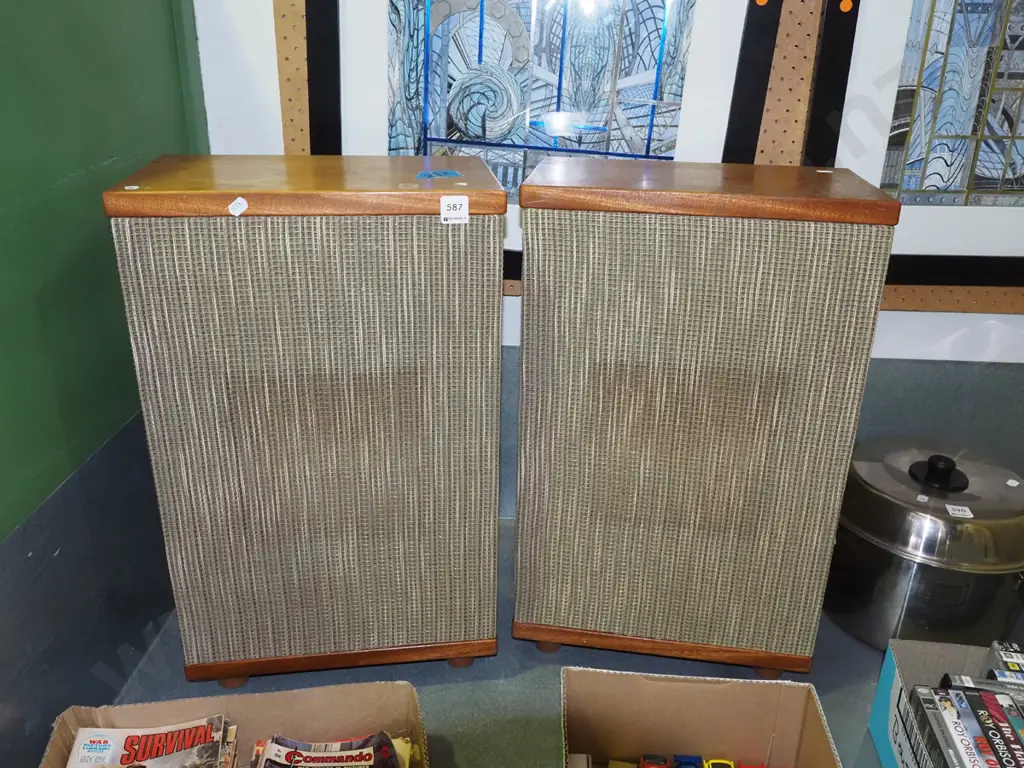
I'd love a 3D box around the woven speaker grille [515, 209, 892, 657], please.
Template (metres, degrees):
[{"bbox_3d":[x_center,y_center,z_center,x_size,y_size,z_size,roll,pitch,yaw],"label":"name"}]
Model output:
[{"bbox_3d":[0.179,0.069,0.832,0.345,0.499,0.023,4,23,8],"label":"woven speaker grille"}]

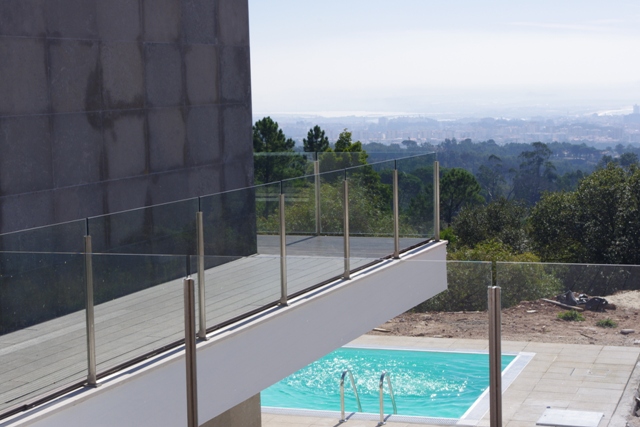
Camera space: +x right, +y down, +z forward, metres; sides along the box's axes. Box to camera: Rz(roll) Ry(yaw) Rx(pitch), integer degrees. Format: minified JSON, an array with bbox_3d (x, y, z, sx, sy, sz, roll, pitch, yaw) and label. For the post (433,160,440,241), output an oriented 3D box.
[{"bbox_3d":[1.304,-0.132,14.233,0.055,0.885,0.055,1,6,22],"label":"post"}]

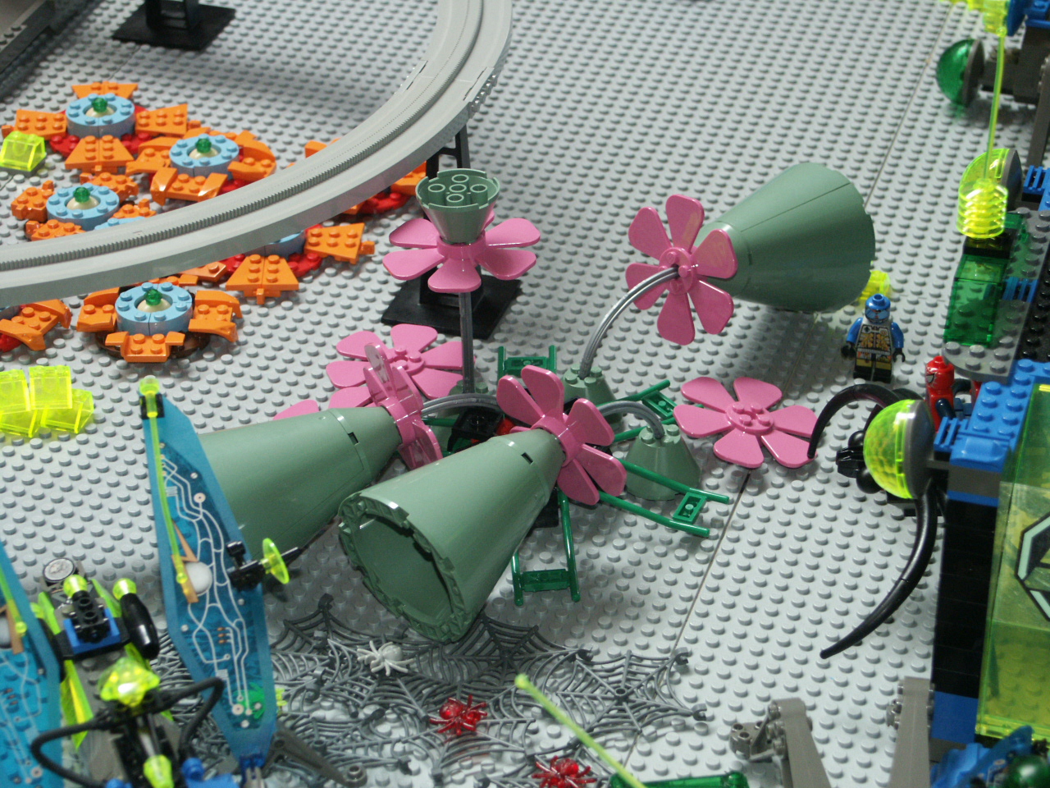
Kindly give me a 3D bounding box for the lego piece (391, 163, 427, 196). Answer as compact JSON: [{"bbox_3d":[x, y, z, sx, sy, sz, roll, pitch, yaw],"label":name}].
[{"bbox_3d":[-0.052,-0.099,1.250,0.021,0.012,0.031,0,33,0],"label":"lego piece"}]

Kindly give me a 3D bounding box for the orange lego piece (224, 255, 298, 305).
[{"bbox_3d":[-0.114,-0.051,1.181,0.032,0.008,0.026,-1,33,0],"label":"orange lego piece"}]

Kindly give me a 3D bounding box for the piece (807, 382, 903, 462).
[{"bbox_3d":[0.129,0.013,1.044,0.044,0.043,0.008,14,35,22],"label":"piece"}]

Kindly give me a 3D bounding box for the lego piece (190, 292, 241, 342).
[{"bbox_3d":[-0.131,-0.032,1.146,0.020,0.010,0.032,-1,33,0],"label":"lego piece"}]

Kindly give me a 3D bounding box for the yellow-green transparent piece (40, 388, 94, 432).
[{"bbox_3d":[-0.186,0.006,1.092,0.016,0.011,0.016,9,34,15],"label":"yellow-green transparent piece"}]

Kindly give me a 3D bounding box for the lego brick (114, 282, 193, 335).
[{"bbox_3d":[-0.157,-0.035,1.142,0.032,0.011,0.032,-1,33,0],"label":"lego brick"}]

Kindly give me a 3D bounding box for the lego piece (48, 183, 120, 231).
[{"bbox_3d":[-0.200,-0.083,1.225,0.032,0.011,0.032,9,34,15],"label":"lego piece"}]

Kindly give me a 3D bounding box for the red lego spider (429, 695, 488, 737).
[{"bbox_3d":[-0.023,0.109,0.914,0.017,0.007,0.020,11,35,18],"label":"red lego spider"}]

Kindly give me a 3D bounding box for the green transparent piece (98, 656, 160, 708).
[{"bbox_3d":[-0.128,0.093,0.872,0.021,0.014,0.017,-12,34,-17],"label":"green transparent piece"}]

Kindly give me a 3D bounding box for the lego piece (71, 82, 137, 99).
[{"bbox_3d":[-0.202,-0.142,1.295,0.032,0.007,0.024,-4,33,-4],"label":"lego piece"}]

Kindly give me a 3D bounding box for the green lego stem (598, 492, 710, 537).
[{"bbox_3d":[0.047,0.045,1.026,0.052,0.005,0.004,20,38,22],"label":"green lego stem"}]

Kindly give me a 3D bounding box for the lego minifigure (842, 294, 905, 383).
[{"bbox_3d":[0.143,-0.023,1.105,0.025,0.039,0.013,8,34,13],"label":"lego minifigure"}]

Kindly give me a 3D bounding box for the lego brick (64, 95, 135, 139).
[{"bbox_3d":[-0.203,-0.132,1.297,0.032,0.011,0.032,0,33,0],"label":"lego brick"}]

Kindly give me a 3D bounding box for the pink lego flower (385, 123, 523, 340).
[{"bbox_3d":[-0.030,-0.080,1.137,0.049,0.096,0.049,9,34,15],"label":"pink lego flower"}]

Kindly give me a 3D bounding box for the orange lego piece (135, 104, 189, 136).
[{"bbox_3d":[-0.175,-0.132,1.304,0.024,0.005,0.032,-3,33,-4],"label":"orange lego piece"}]

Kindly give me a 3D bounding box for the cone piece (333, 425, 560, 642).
[{"bbox_3d":[-0.016,0.040,0.962,0.064,0.064,0.077,25,51,34],"label":"cone piece"}]

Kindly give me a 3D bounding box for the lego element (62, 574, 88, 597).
[{"bbox_3d":[-0.149,0.063,0.895,0.008,0.008,0.008,-1,33,0],"label":"lego element"}]

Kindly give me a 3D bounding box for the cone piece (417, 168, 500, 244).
[{"bbox_3d":[-0.025,-0.070,1.034,0.032,0.021,0.032,-1,33,0],"label":"cone piece"}]

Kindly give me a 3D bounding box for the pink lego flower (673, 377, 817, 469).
[{"bbox_3d":[0.089,0.010,1.079,0.060,0.010,0.061,20,35,7],"label":"pink lego flower"}]

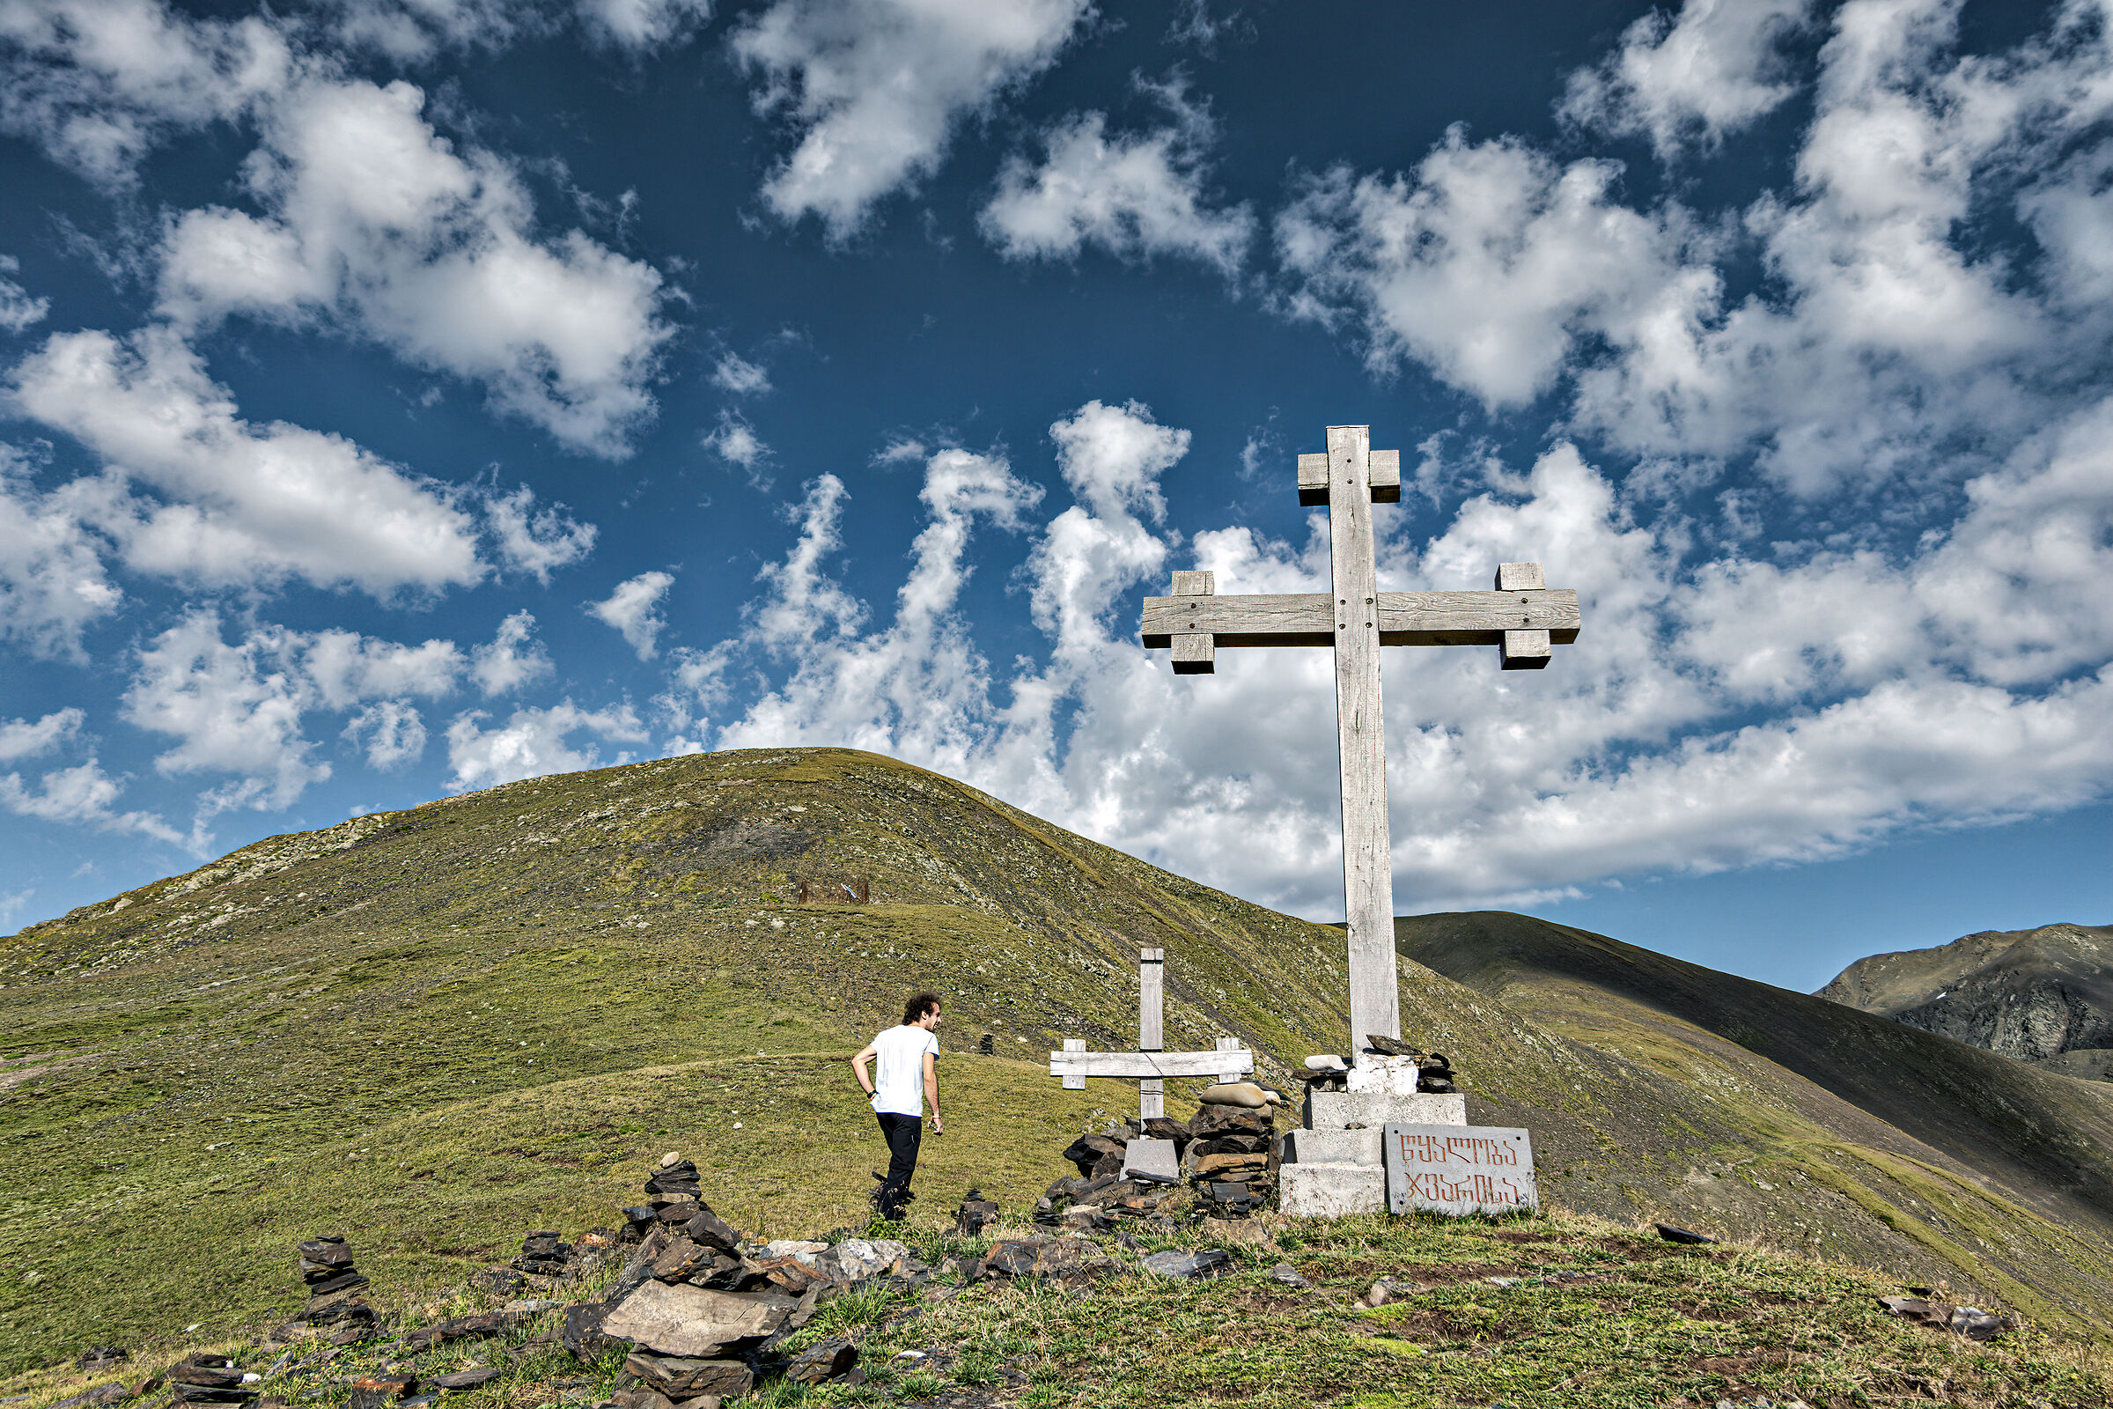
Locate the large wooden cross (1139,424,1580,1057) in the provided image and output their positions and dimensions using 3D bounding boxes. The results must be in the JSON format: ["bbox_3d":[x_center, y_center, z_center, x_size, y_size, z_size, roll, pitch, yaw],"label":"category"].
[{"bbox_3d":[2.106,0.150,9.730,2.998,4.512,0.289,-1,-19,6],"label":"large wooden cross"}]

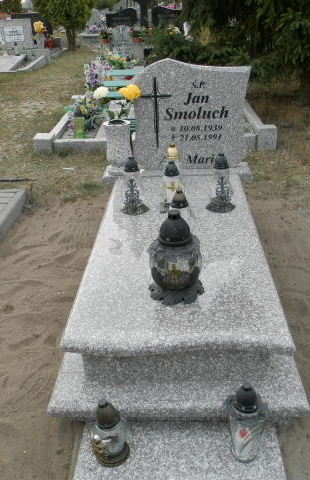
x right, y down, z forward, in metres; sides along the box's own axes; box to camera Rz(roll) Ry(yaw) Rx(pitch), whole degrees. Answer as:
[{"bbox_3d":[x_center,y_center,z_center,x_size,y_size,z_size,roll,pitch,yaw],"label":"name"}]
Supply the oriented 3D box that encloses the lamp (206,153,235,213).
[{"bbox_3d":[0.368,-0.326,2.526,0.168,0.283,0.168,0,26,3],"label":"lamp"}]

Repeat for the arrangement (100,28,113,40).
[{"bbox_3d":[-0.829,-3.512,7.900,0.250,0.270,0.250,0,26,3],"label":"arrangement"}]

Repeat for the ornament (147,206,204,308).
[{"bbox_3d":[0.082,0.054,1.773,0.224,0.338,0.224,0,26,3],"label":"ornament"}]

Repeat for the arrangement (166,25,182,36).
[{"bbox_3d":[0.384,-4.351,9.600,0.330,0.270,0.280,0,26,3],"label":"arrangement"}]

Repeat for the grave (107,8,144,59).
[{"bbox_3d":[-0.548,-3.690,8.300,0.680,0.950,0.500,0,26,3],"label":"grave"}]

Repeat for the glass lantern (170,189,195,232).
[{"bbox_3d":[0.126,-0.130,2.141,0.115,0.224,0.115,1,28,2],"label":"glass lantern"}]

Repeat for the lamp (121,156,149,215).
[{"bbox_3d":[-0.102,-0.294,2.380,0.150,0.276,0.150,1,28,2],"label":"lamp"}]

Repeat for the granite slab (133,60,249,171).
[{"bbox_3d":[0.204,-0.757,2.808,0.680,0.654,0.100,1,28,2],"label":"granite slab"}]

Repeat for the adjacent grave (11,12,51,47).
[{"bbox_3d":[-3.019,-5.146,11.300,0.950,0.780,0.300,1,28,2],"label":"adjacent grave"}]

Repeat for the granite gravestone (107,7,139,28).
[{"bbox_3d":[-0.821,-5.461,11.500,0.800,0.620,0.150,0,26,3],"label":"granite gravestone"}]

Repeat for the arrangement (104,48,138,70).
[{"bbox_3d":[-0.537,-2.827,7.200,0.530,0.320,0.350,0,26,3],"label":"arrangement"}]

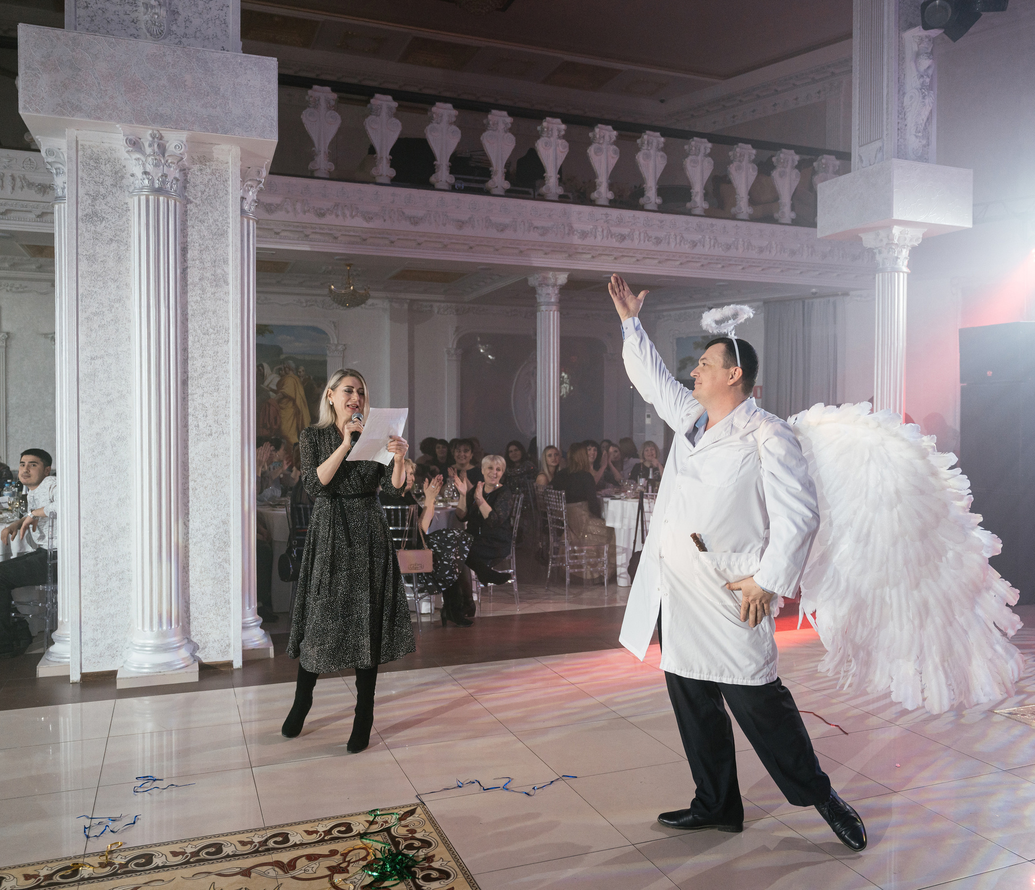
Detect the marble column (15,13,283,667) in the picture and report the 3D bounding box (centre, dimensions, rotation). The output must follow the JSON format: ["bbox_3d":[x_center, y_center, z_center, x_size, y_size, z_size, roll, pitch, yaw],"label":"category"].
[{"bbox_3d":[-2.228,-0.454,5.528,1.320,3.570,1.280,-1,2,-21],"label":"marble column"}]

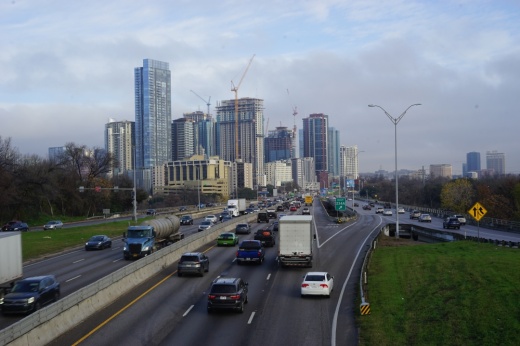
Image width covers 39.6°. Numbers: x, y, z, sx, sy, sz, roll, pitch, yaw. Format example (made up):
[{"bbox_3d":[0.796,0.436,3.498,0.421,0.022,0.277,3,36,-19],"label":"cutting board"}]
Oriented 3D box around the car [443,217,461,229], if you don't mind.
[{"bbox_3d":[30.700,8.000,115.500,1.850,1.600,4.550,-1,0,2],"label":"car"}]

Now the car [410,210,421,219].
[{"bbox_3d":[30.871,8.322,143.000,1.900,1.720,4.700,-1,0,3],"label":"car"}]

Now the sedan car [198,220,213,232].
[{"bbox_3d":[-8.300,8.270,113.600,1.820,1.460,4.650,-1,0,4],"label":"sedan car"}]

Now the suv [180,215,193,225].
[{"bbox_3d":[-13.800,8.950,137.500,1.860,1.600,4.700,-1,0,4],"label":"suv"}]

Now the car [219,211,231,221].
[{"bbox_3d":[-7.171,9.124,150.000,1.820,1.470,4.600,-1,0,5],"label":"car"}]

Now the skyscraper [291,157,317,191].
[{"bbox_3d":[66.905,1.538,1110.000,20.000,52.290,38.000,-1,0,39],"label":"skyscraper"}]

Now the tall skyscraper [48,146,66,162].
[{"bbox_3d":[-448.940,-21.061,1600.000,38.000,72.000,33.000,-1,0,-13],"label":"tall skyscraper"}]

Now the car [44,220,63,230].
[{"bbox_3d":[-36.052,9.218,126.000,1.790,1.470,4.500,-1,0,6],"label":"car"}]

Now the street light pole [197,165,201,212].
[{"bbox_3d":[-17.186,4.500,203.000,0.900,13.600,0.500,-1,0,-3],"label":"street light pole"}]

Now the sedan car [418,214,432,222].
[{"bbox_3d":[30.766,8.337,134.000,1.820,1.520,4.500,-1,0,3],"label":"sedan car"}]

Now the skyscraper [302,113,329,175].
[{"bbox_3d":[79.780,-30.684,1030.000,29.000,108.000,28.000,-1,0,-14],"label":"skyscraper"}]

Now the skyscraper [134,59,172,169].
[{"bbox_3d":[-140.928,-61.863,955.000,28.000,177.980,40.000,-1,0,39],"label":"skyscraper"}]

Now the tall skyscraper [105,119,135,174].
[{"bbox_3d":[-185.479,-20.833,970.000,44.000,99.460,24.000,-1,0,39],"label":"tall skyscraper"}]

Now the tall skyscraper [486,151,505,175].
[{"bbox_3d":[522.544,-17.736,1600.000,38.000,58.000,33.000,-1,0,19],"label":"tall skyscraper"}]

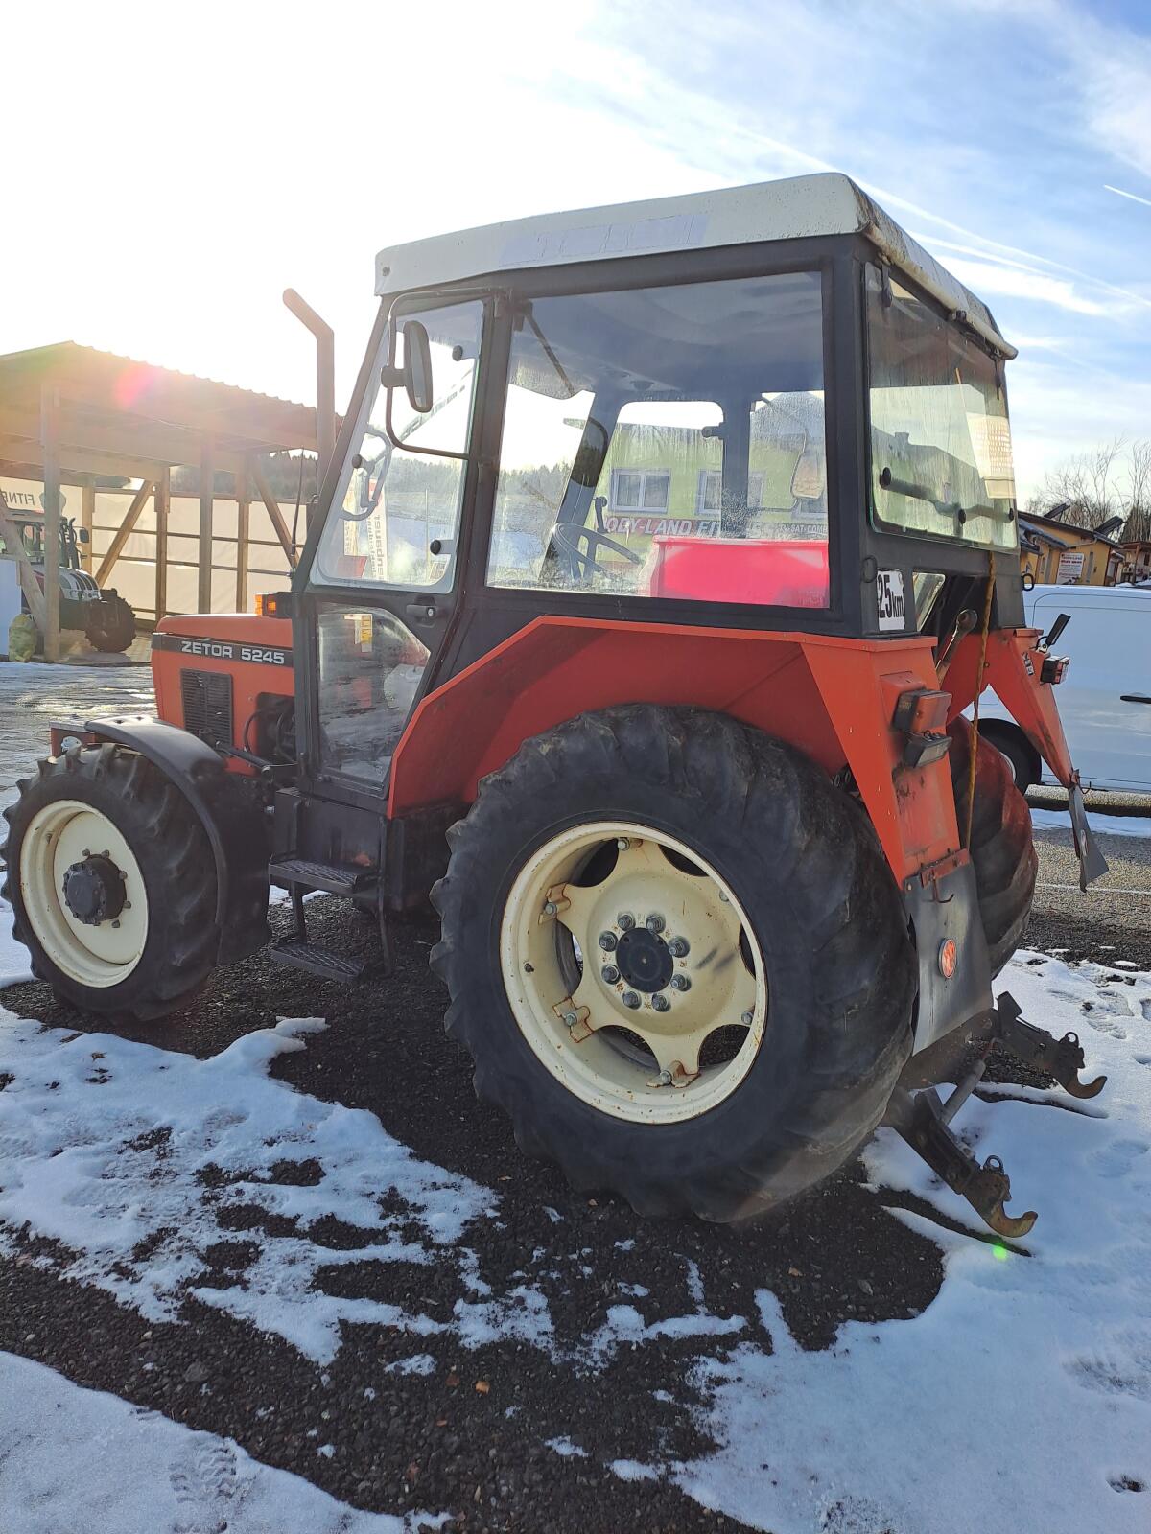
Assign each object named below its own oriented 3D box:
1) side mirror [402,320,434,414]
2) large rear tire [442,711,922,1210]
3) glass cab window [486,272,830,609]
[{"bbox_3d":[-0.408,-1.052,2.935,0.056,0.237,0.141,-3,9,11],"label":"side mirror"},{"bbox_3d":[0.206,0.506,2.918,1.333,1.323,0.374,10,12,33],"label":"large rear tire"},{"bbox_3d":[0.206,-0.780,2.651,0.954,0.747,0.040,10,5,33],"label":"glass cab window"}]

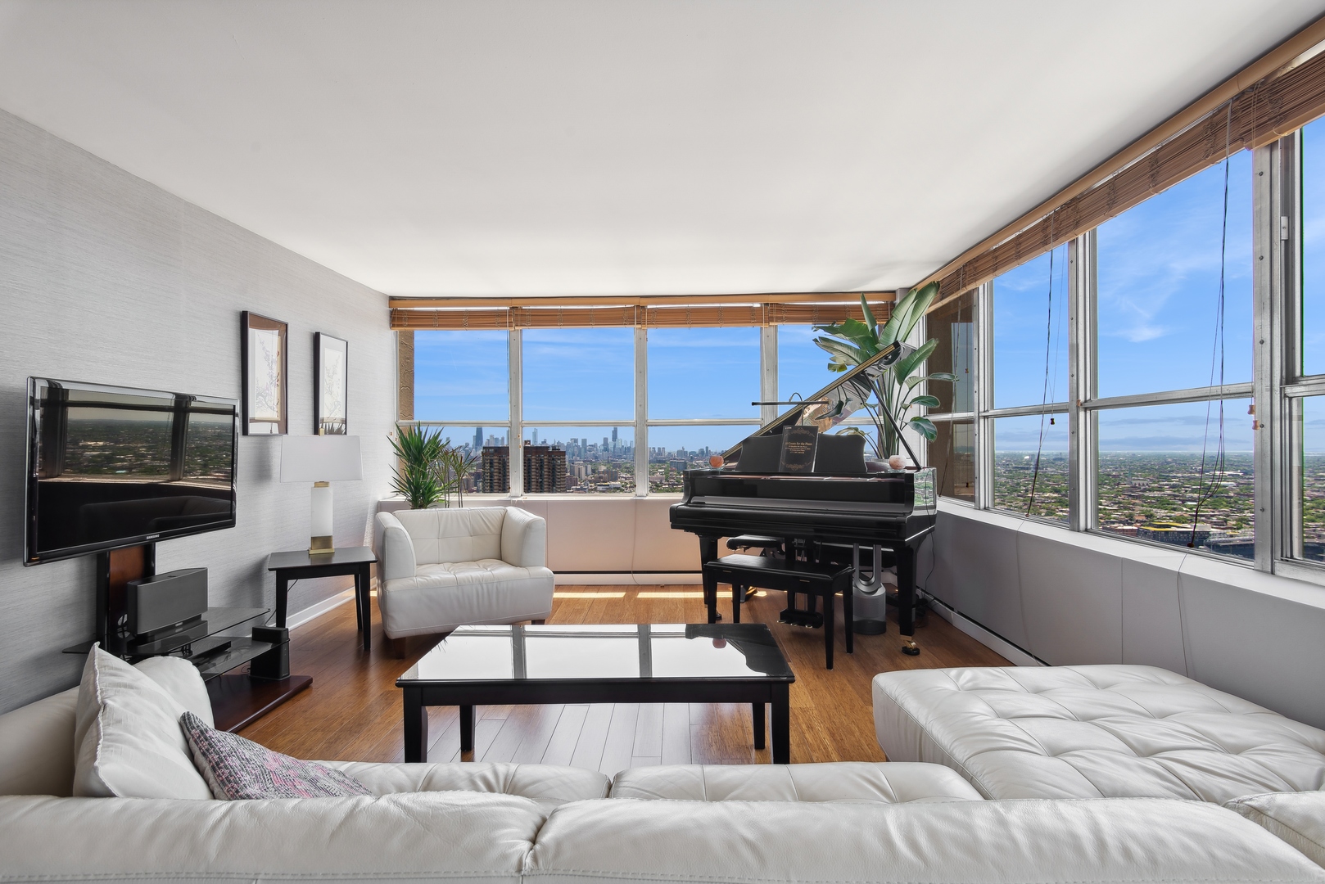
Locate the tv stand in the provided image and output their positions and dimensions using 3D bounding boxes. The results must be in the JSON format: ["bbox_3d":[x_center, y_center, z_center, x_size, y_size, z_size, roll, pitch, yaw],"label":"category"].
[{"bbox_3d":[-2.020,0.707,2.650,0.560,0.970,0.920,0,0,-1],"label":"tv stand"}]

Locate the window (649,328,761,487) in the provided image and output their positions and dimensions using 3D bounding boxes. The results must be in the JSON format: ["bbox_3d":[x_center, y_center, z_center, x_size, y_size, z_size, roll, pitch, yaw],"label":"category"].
[{"bbox_3d":[0.362,-0.301,5.593,1.012,1.499,0.080,0,0,1],"label":"window"}]

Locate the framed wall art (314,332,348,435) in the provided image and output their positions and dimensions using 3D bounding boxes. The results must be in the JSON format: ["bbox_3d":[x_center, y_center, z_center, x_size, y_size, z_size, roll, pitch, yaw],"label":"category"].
[{"bbox_3d":[-2.375,-0.405,4.490,0.037,0.700,0.375,0,0,1],"label":"framed wall art"}]

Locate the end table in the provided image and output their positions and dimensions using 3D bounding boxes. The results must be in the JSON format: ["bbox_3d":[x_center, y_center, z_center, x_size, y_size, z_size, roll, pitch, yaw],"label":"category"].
[{"bbox_3d":[-2.015,0.947,3.744,0.545,0.520,0.545,0,0,-25],"label":"end table"}]

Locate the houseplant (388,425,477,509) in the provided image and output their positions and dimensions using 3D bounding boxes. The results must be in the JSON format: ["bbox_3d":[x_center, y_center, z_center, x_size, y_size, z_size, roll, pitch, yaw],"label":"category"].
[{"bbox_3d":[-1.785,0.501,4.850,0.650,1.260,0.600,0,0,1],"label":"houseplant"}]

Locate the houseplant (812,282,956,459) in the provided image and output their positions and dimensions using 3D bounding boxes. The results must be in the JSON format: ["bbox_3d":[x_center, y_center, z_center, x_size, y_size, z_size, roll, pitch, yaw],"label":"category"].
[{"bbox_3d":[1.780,-0.410,5.080,1.080,1.600,0.850,0,0,1],"label":"houseplant"}]

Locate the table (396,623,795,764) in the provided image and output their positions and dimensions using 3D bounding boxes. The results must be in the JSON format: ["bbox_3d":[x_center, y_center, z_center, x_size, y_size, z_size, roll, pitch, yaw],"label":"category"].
[{"bbox_3d":[-0.200,0.953,2.205,1.220,0.457,0.575,0,0,1],"label":"table"}]

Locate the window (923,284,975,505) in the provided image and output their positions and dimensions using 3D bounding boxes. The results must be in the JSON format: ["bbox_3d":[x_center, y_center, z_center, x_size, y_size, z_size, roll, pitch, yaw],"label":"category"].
[{"bbox_3d":[2.281,-0.328,4.993,0.080,1.537,0.909,0,0,1],"label":"window"}]

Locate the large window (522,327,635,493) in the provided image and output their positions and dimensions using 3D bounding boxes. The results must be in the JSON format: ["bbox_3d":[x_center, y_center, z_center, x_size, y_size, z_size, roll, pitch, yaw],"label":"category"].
[{"bbox_3d":[-0.756,-0.293,5.621,1.022,1.525,0.080,0,0,1],"label":"large window"}]

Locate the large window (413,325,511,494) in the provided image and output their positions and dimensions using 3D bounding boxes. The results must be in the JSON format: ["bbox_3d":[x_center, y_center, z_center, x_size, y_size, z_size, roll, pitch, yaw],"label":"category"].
[{"bbox_3d":[-1.823,-0.309,5.580,0.960,1.600,0.100,0,0,1],"label":"large window"}]

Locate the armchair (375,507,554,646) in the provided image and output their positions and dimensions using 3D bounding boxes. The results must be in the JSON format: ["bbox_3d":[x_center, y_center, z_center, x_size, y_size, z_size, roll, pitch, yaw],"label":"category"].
[{"bbox_3d":[-1.310,0.833,4.030,0.940,0.710,0.870,0,0,-26],"label":"armchair"}]

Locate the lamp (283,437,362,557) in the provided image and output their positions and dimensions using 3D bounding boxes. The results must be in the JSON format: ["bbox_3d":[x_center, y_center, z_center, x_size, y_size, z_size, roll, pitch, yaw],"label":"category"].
[{"bbox_3d":[-2.106,0.320,3.874,0.450,0.735,0.270,0,0,-25],"label":"lamp"}]

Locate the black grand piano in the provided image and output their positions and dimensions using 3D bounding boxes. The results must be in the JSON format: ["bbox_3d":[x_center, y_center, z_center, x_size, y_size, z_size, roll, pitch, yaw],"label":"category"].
[{"bbox_3d":[1.107,0.286,4.381,1.490,1.805,1.580,0,0,34],"label":"black grand piano"}]

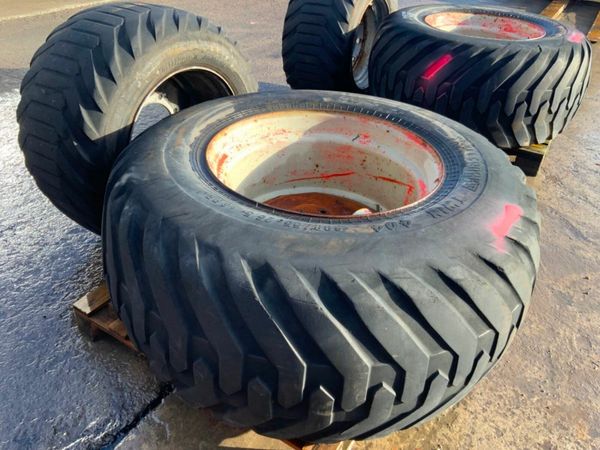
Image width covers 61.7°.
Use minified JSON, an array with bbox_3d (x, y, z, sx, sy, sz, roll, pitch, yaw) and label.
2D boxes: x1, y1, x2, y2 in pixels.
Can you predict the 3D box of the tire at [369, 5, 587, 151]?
[{"bbox_3d":[1.108,-0.989,3.207,1.330,0.605,1.330,3,34,0],"label":"tire"}]

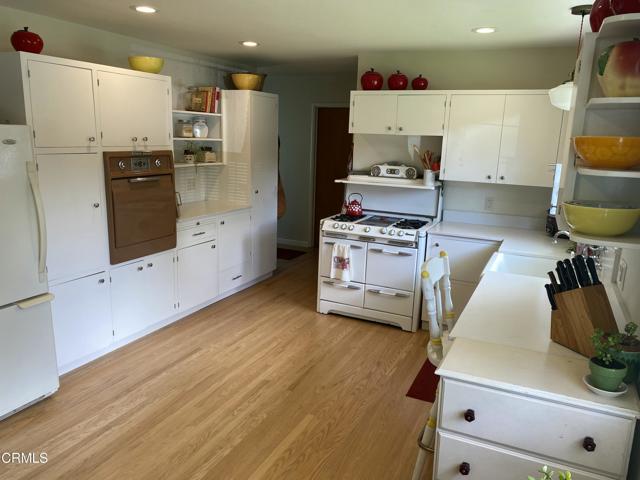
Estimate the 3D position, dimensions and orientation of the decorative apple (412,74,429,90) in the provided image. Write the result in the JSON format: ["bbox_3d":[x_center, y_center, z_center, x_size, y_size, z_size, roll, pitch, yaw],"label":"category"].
[{"bbox_3d":[0.906,-1.411,4.342,0.145,0.152,0.145,7,13,25],"label":"decorative apple"}]

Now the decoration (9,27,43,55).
[{"bbox_3d":[-1.776,-1.203,2.918,0.172,0.166,0.172,7,13,25],"label":"decoration"}]

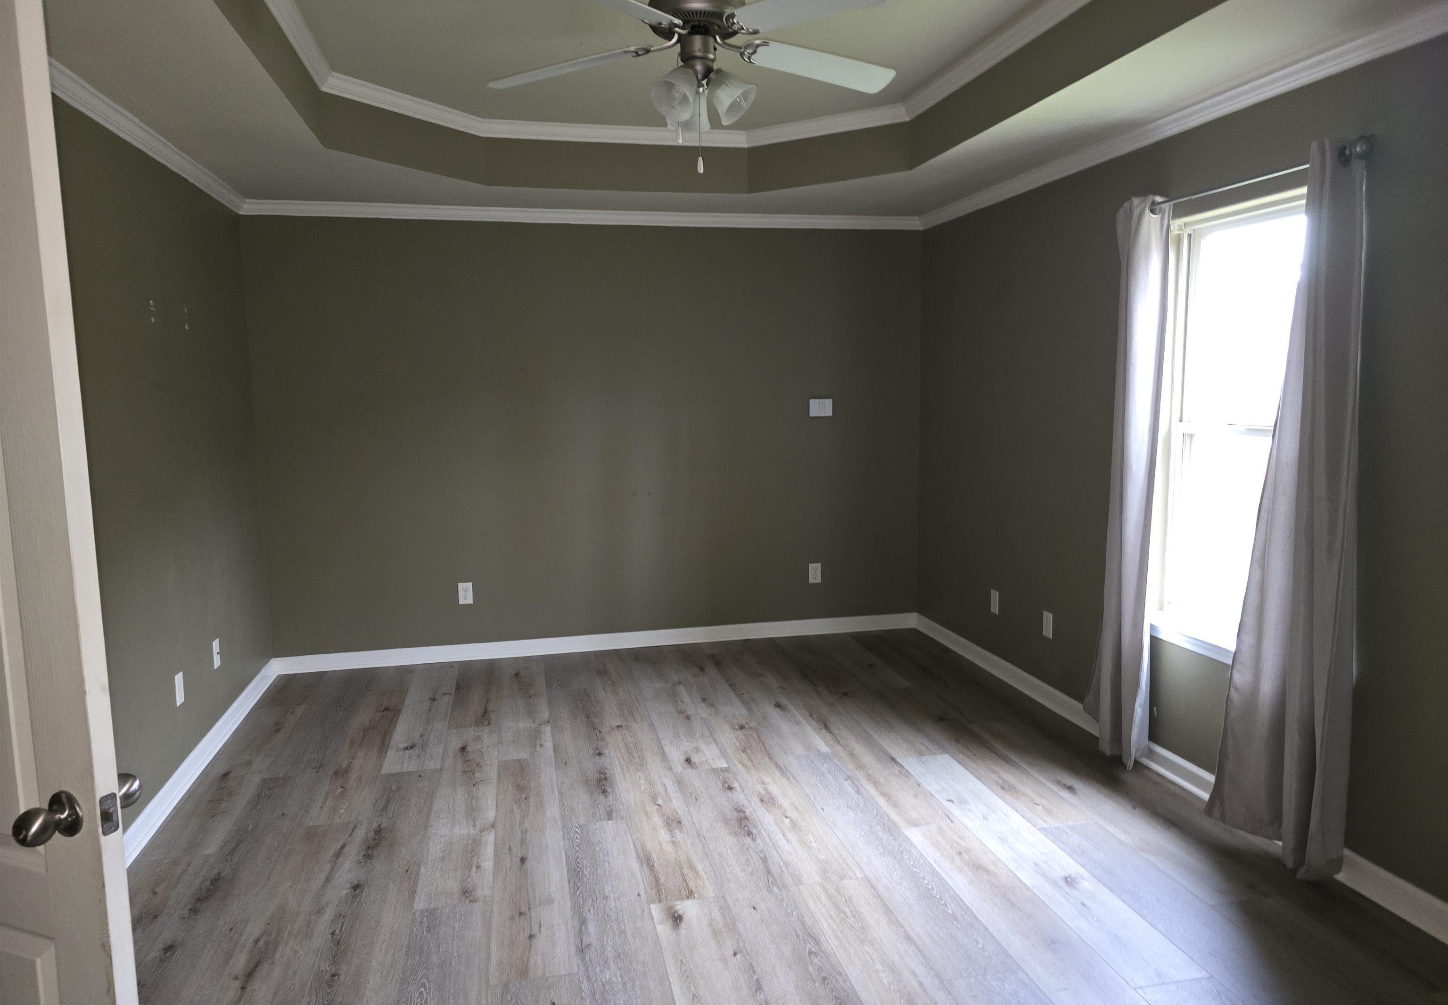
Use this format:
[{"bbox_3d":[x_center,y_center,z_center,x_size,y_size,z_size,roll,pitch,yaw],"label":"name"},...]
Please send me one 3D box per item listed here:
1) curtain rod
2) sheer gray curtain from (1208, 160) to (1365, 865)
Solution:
[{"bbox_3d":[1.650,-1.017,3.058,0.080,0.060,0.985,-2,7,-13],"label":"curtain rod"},{"bbox_3d":[1.718,0.030,2.922,0.120,2.150,0.485,-2,7,-13],"label":"sheer gray curtain"}]

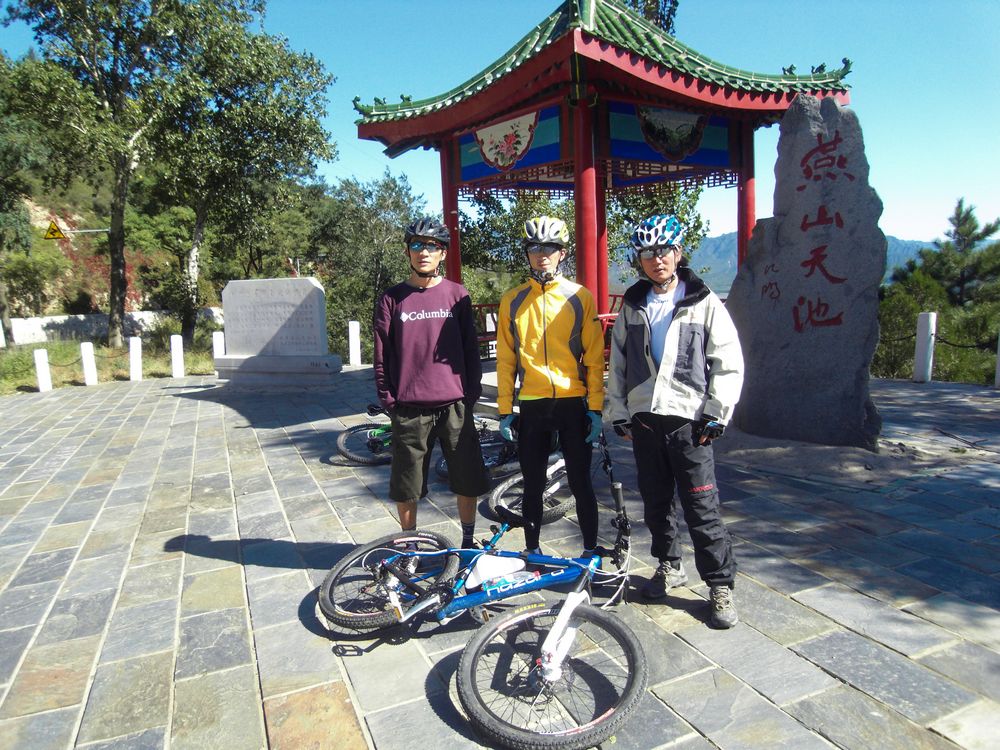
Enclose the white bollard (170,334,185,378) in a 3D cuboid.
[{"bbox_3d":[-6.186,-0.345,13.278,0.215,0.810,0.215,-1,6,0],"label":"white bollard"}]

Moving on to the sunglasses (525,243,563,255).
[{"bbox_3d":[0.216,-0.613,3.360,0.155,0.050,0.140,-1,7,12],"label":"sunglasses"}]

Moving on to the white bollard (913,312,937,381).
[{"bbox_3d":[5.550,-0.359,9.050,0.200,0.890,0.200,1,8,30],"label":"white bollard"}]

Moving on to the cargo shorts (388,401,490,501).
[{"bbox_3d":[-0.318,0.397,3.647,0.510,0.530,0.290,-1,6,0],"label":"cargo shorts"}]

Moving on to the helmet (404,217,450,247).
[{"bbox_3d":[-0.366,-0.729,3.499,0.220,0.165,0.280,0,7,12],"label":"helmet"}]

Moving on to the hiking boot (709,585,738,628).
[{"bbox_3d":[0.972,0.987,3.056,0.110,0.125,0.290,0,7,11],"label":"hiking boot"}]

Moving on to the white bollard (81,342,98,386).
[{"bbox_3d":[-7.414,-0.190,12.537,0.210,0.780,0.210,-1,6,0],"label":"white bollard"}]

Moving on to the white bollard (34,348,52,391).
[{"bbox_3d":[-8.550,-0.084,13.000,0.200,0.820,0.200,-7,8,-30],"label":"white bollard"}]

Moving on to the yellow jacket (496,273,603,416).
[{"bbox_3d":[0.249,-0.145,3.416,0.530,0.690,0.290,-1,7,6],"label":"yellow jacket"}]

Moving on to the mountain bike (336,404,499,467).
[{"bbox_3d":[-0.711,0.497,6.535,1.700,0.600,1.000,-5,27,-27],"label":"mountain bike"}]

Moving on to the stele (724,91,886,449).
[{"bbox_3d":[2.640,-0.880,6.030,1.150,2.850,0.500,3,9,38],"label":"stele"}]

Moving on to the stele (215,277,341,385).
[{"bbox_3d":[-3.981,-0.775,12.280,2.250,1.790,0.520,0,7,16],"label":"stele"}]

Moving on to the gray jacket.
[{"bbox_3d":[0.760,-0.125,3.000,0.560,0.660,0.320,0,7,21],"label":"gray jacket"}]

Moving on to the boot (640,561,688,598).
[{"bbox_3d":[0.785,0.967,3.278,0.110,0.120,0.290,5,9,45],"label":"boot"}]

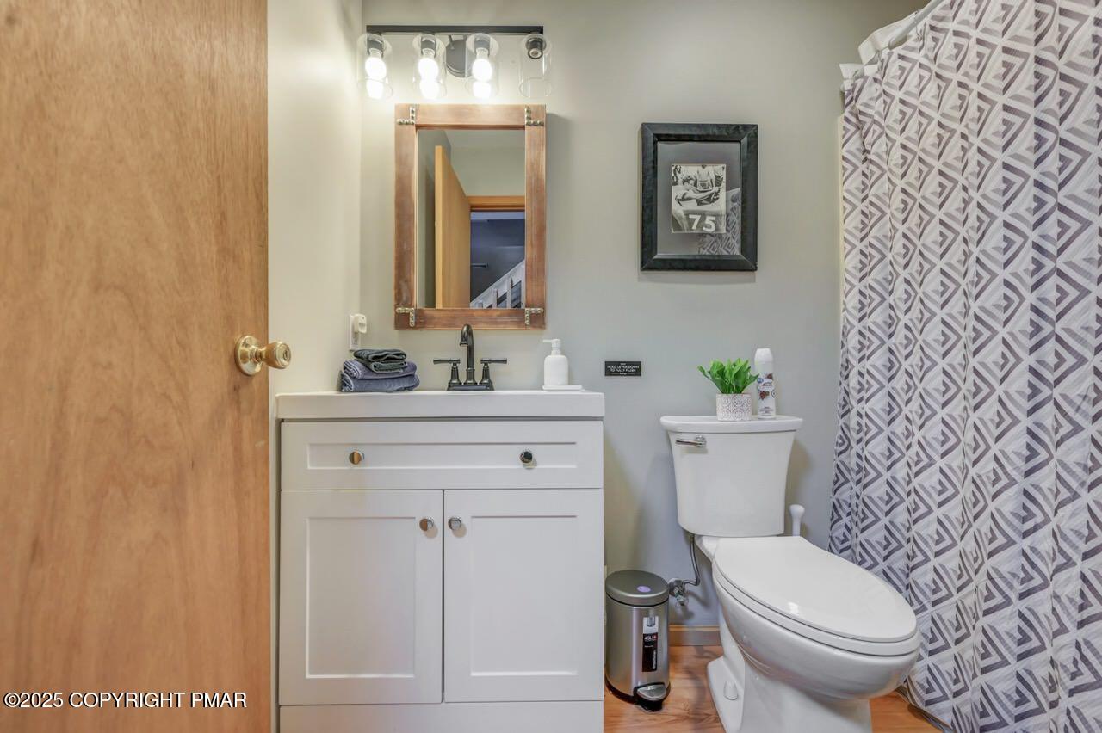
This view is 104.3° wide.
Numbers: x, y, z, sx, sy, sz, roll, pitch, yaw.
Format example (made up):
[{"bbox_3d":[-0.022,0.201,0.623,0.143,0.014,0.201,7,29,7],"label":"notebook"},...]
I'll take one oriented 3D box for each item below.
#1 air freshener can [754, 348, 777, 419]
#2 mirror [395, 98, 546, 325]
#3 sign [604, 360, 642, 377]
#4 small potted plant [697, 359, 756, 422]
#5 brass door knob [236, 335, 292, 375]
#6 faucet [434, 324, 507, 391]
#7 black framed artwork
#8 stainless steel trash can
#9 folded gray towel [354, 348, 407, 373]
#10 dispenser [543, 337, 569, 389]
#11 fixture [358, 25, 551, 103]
[{"bbox_3d":[0.677,0.053,1.347,0.057,0.217,0.057,0,0,23],"label":"air freshener can"},{"bbox_3d":[-0.272,-0.505,1.457,0.508,0.762,0.026,0,0,-1],"label":"mirror"},{"bbox_3d":[0.249,0.008,1.471,0.128,0.052,0.005,0,0,-1],"label":"sign"},{"bbox_3d":[0.547,0.069,1.320,0.185,0.190,0.175,0,0,23],"label":"small potted plant"},{"bbox_3d":[-0.489,-0.019,0.742,0.064,0.068,0.067,0,0,-2],"label":"brass door knob"},{"bbox_3d":[-0.262,-0.027,1.360,0.239,0.214,0.148,0,0,-1],"label":"faucet"},{"bbox_3d":[0.503,-0.573,1.461,0.394,0.499,0.030,0,0,-1],"label":"black framed artwork"},{"bbox_3d":[0.265,0.804,1.291,0.190,0.305,0.217,0,0,-10],"label":"stainless steel trash can"},{"bbox_3d":[-0.521,-0.016,1.305,0.147,0.073,0.130,0,0,-6],"label":"folded gray towel"},{"bbox_3d":[0.016,-0.013,1.390,0.083,0.153,0.078,0,0,-3],"label":"dispenser"},{"bbox_3d":[-0.303,-0.993,1.385,0.607,0.218,0.163,0,0,-1],"label":"fixture"}]

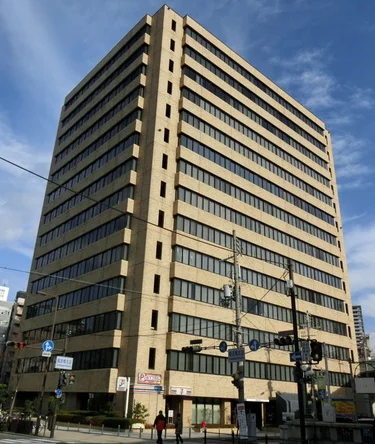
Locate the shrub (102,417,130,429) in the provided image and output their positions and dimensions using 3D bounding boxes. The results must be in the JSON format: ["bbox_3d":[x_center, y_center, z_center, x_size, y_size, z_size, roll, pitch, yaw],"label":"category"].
[{"bbox_3d":[-5.465,15.595,32.472,0.800,0.712,3.000,21,-30,-37],"label":"shrub"}]

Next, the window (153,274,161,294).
[{"bbox_3d":[-2.978,6.153,41.027,0.720,1.860,0.200,21,-30,-37],"label":"window"}]

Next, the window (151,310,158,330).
[{"bbox_3d":[-3.349,9.994,42.602,0.716,1.960,0.200,21,-30,-37],"label":"window"}]

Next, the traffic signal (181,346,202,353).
[{"bbox_3d":[0.328,9.292,30.530,0.480,0.420,1.250,21,-30,-37],"label":"traffic signal"}]

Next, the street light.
[{"bbox_3d":[-8.781,8.775,26.349,0.230,8.366,0.230,2,-23,0],"label":"street light"}]

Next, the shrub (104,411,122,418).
[{"bbox_3d":[-6.812,17.658,37.887,1.000,1.050,2.200,21,-30,-37],"label":"shrub"}]

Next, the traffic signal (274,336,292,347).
[{"bbox_3d":[5.739,7.107,24.911,0.480,0.420,1.250,21,-30,-37],"label":"traffic signal"}]

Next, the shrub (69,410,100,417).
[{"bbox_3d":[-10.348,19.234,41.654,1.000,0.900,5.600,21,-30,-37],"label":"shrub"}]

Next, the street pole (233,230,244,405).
[{"bbox_3d":[3.483,7.055,28.328,0.380,13.933,0.380,2,-23,0],"label":"street pole"}]

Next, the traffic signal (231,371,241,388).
[{"bbox_3d":[3.085,10.123,26.925,0.420,0.988,0.420,6,-24,-9],"label":"traffic signal"}]

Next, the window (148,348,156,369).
[{"bbox_3d":[-3.188,12.483,38.238,0.700,1.840,0.200,21,-30,-37],"label":"window"}]

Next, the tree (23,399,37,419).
[{"bbox_3d":[-17.984,21.283,47.924,1.400,2.100,1.400,21,-30,-37],"label":"tree"}]

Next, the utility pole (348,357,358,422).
[{"bbox_3d":[13.110,13.774,32.912,0.220,5.906,0.220,2,-23,0],"label":"utility pole"}]

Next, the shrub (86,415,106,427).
[{"bbox_3d":[-7.517,16.417,34.604,0.800,0.708,2.200,21,-30,-37],"label":"shrub"}]

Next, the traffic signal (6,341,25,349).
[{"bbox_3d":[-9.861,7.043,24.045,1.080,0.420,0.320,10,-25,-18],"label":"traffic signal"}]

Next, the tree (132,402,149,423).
[{"bbox_3d":[-3.905,15.939,34.799,1.150,1.650,1.150,2,-23,1],"label":"tree"}]

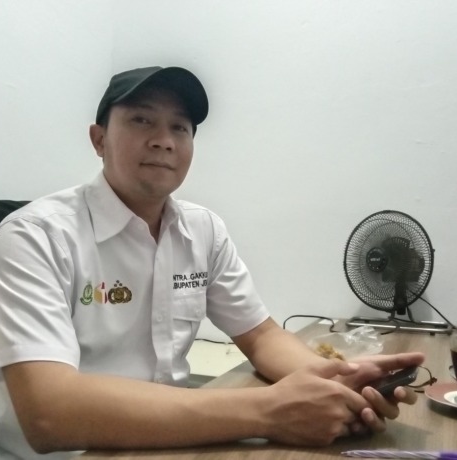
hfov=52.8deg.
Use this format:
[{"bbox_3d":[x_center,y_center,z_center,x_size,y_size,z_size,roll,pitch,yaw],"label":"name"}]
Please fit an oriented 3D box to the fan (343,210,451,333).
[{"bbox_3d":[0.480,0.120,1.335,0.210,0.345,0.300,3,-5,-43],"label":"fan"}]

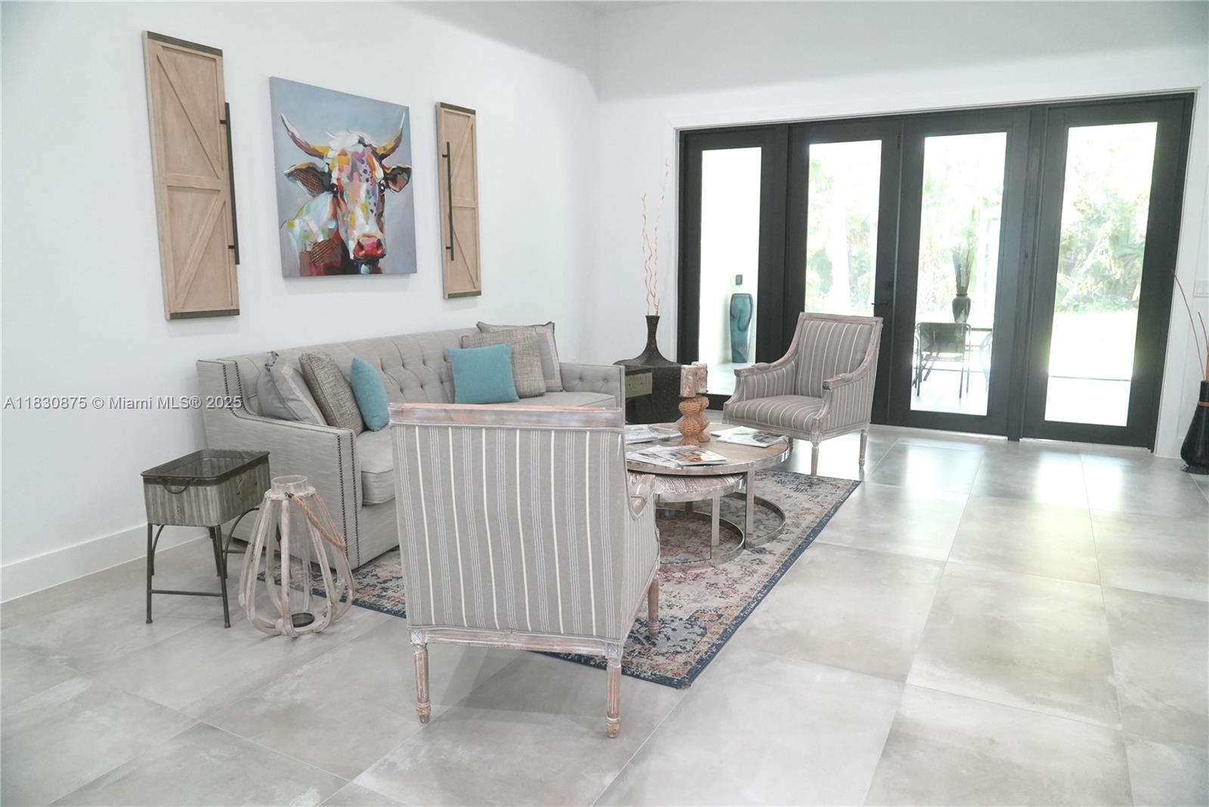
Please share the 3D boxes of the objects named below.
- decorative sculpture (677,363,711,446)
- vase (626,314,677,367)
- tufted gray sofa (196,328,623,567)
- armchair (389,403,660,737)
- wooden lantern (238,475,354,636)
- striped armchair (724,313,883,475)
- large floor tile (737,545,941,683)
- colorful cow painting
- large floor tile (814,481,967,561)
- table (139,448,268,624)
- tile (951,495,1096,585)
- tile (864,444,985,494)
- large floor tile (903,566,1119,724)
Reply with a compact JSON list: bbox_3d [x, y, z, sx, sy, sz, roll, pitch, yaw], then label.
[{"bbox_3d":[0.473,0.000,4.214,0.130,0.410,0.243,6,12,33],"label":"decorative sculpture"},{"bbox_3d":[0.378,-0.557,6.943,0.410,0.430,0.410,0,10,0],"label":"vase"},{"bbox_3d":[-0.911,0.076,4.835,0.990,0.900,2.590,5,11,28],"label":"tufted gray sofa"},{"bbox_3d":[-0.217,0.421,2.544,0.740,0.965,0.737,1,10,8],"label":"armchair"},{"bbox_3d":[-1.161,0.561,3.014,0.405,0.570,0.405,5,11,28],"label":"wooden lantern"},{"bbox_3d":[1.301,-0.062,5.274,0.737,0.965,0.740,-8,12,-38],"label":"striped armchair"},{"bbox_3d":[0.982,0.789,3.238,0.599,0.012,1.197,5,11,28],"label":"large floor tile"},{"bbox_3d":[-1.476,-1.260,4.674,0.035,1.017,1.030,5,11,28],"label":"colorful cow painting"},{"bbox_3d":[1.583,0.611,4.342,0.605,0.012,1.215,5,11,28],"label":"large floor tile"},{"bbox_3d":[-1.548,0.514,3.213,0.320,0.570,0.440,1,10,5],"label":"table"},{"bbox_3d":[2.079,0.651,3.993,0.599,0.012,1.197,5,11,28],"label":"tile"},{"bbox_3d":[2.166,0.426,5.397,0.605,0.012,1.215,5,11,28],"label":"tile"},{"bbox_3d":[1.509,0.834,2.957,0.599,0.012,1.197,5,11,28],"label":"large floor tile"}]

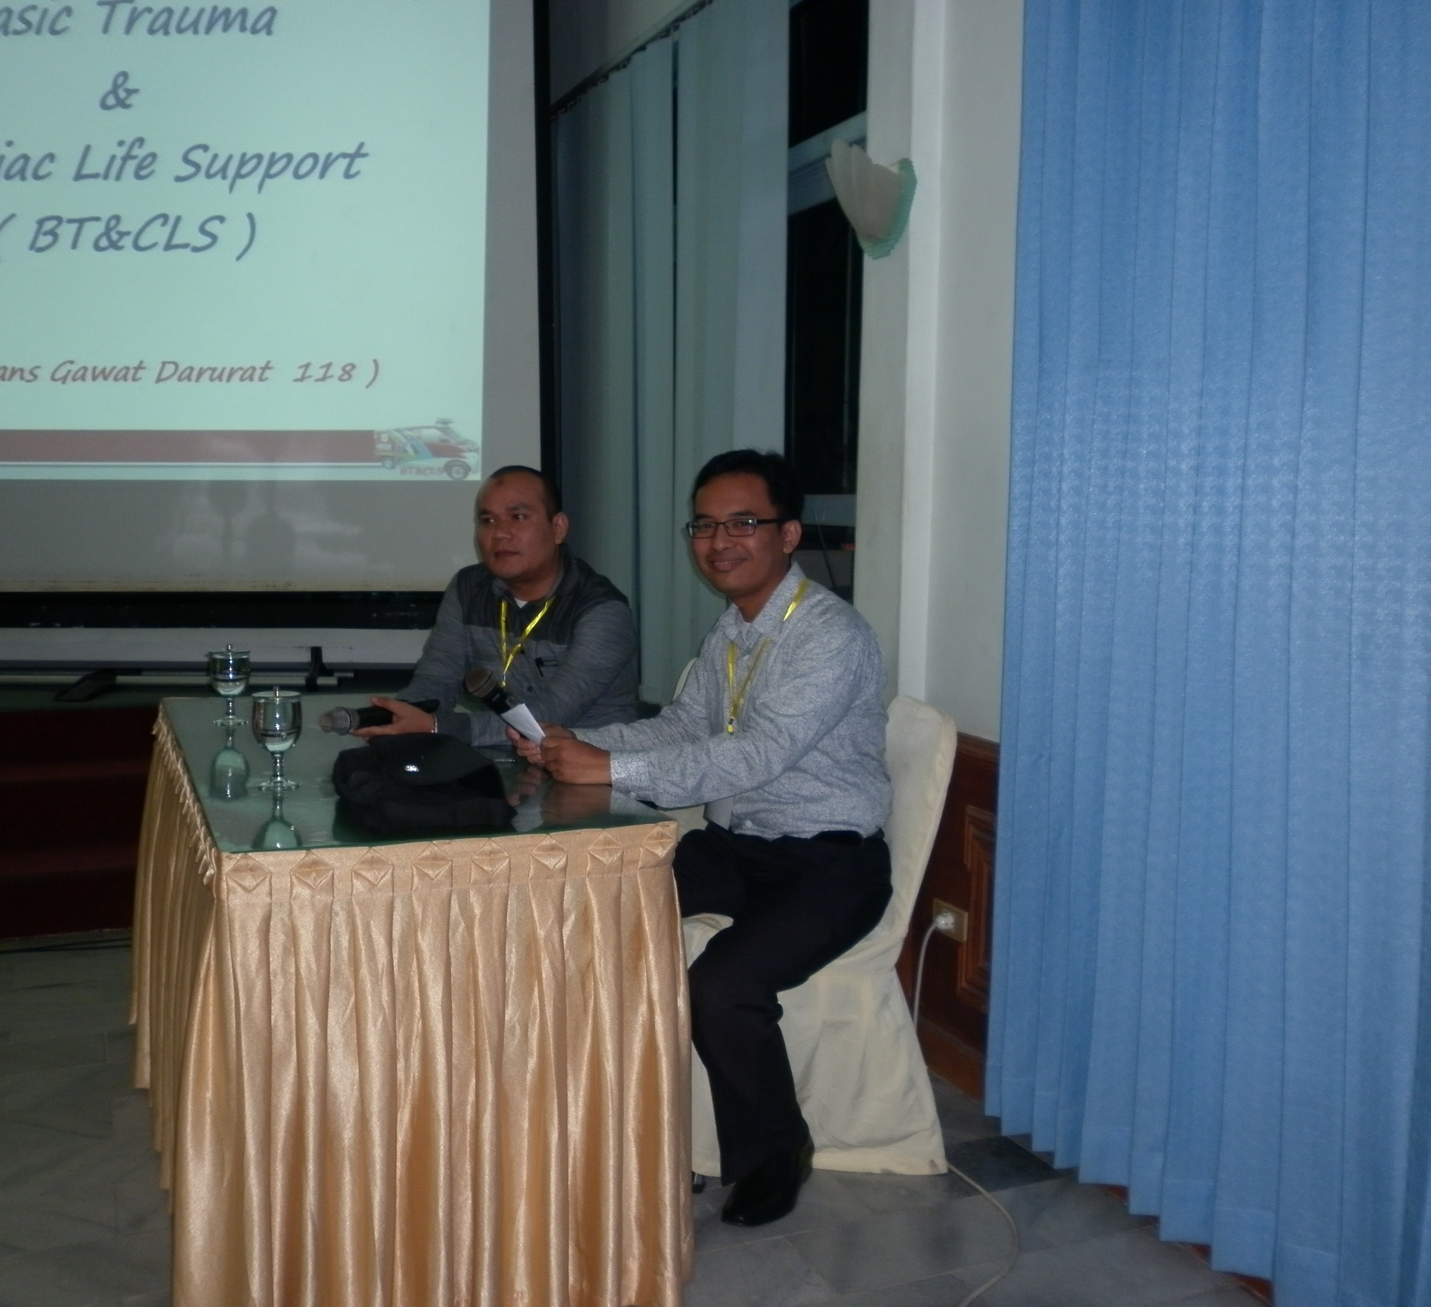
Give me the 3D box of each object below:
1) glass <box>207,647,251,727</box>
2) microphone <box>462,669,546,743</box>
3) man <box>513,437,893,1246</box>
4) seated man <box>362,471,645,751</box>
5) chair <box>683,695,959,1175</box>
[{"bbox_3d":[-1.037,0.066,3.009,0.088,0.167,0.088,-2,7,-24],"label":"glass"},{"bbox_3d":[-0.352,0.119,2.490,0.235,0.053,0.053,44,0,-17],"label":"microphone"},{"bbox_3d":[0.000,0.300,2.565,0.720,1.320,0.510,-3,7,-30],"label":"man"},{"bbox_3d":[-0.400,0.254,3.040,0.710,1.300,0.520,-5,8,-42],"label":"seated man"},{"bbox_3d":[0.155,0.515,2.738,0.530,0.860,0.460,0,6,-10],"label":"chair"}]

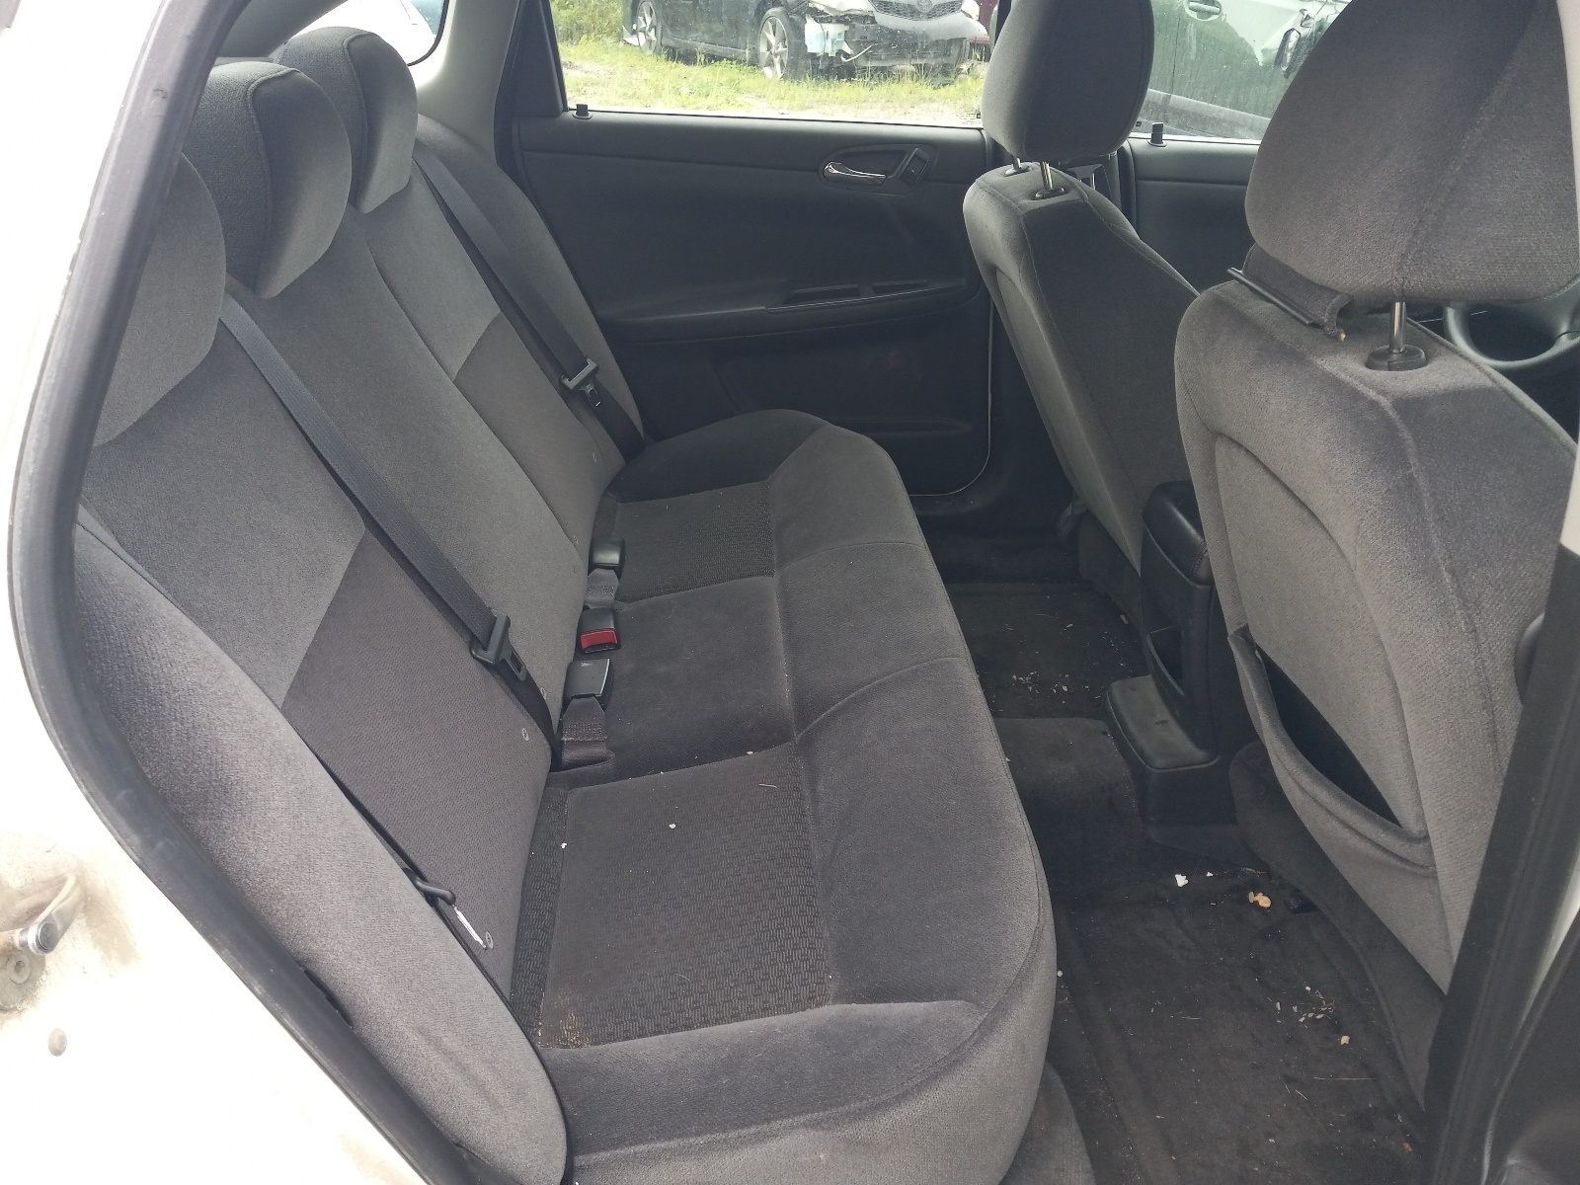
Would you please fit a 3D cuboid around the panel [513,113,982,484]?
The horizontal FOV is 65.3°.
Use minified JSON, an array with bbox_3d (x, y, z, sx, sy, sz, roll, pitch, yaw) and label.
[{"bbox_3d":[-0.039,-0.446,2.021,0.765,0.645,0.100,-2,29,-3],"label":"panel"}]

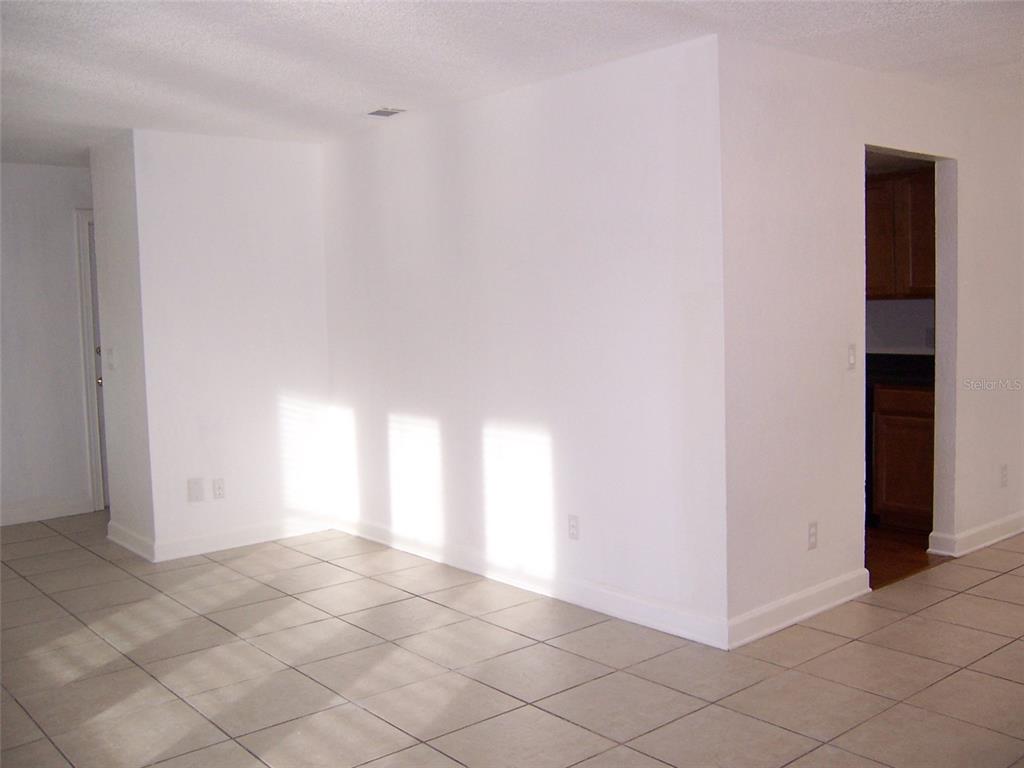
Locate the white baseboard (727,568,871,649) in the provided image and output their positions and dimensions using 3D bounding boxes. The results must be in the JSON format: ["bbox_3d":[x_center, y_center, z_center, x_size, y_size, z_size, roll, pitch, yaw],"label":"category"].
[{"bbox_3d":[1.280,0.968,4.278,1.130,0.117,0.024,-5,6,-41],"label":"white baseboard"}]

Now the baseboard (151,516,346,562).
[{"bbox_3d":[-1.605,0.922,5.963,1.190,0.122,0.024,-5,6,-40],"label":"baseboard"}]

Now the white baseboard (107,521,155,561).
[{"bbox_3d":[-2.307,0.942,5.915,0.024,0.122,0.879,-5,6,-39],"label":"white baseboard"}]

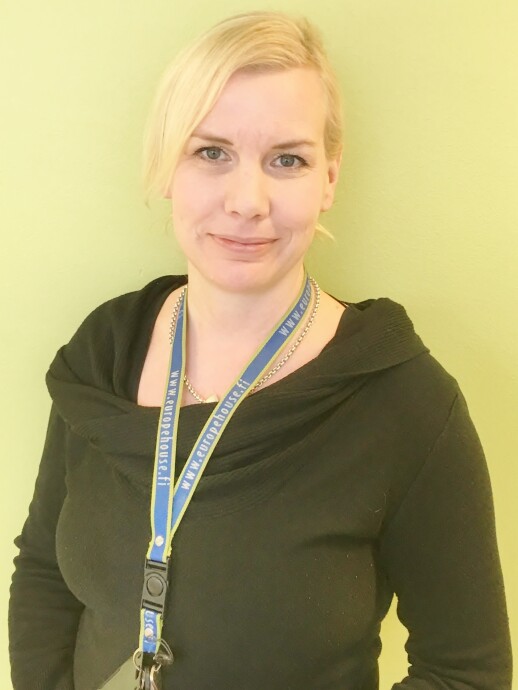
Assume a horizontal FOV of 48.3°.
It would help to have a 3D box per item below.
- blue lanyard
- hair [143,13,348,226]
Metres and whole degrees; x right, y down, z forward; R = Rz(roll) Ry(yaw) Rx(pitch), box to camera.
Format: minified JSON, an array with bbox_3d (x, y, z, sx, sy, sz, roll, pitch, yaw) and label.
[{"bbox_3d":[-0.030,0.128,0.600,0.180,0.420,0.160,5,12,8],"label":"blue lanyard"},{"bbox_3d":[-0.012,-0.226,0.590,0.187,0.220,0.205,5,17,0],"label":"hair"}]

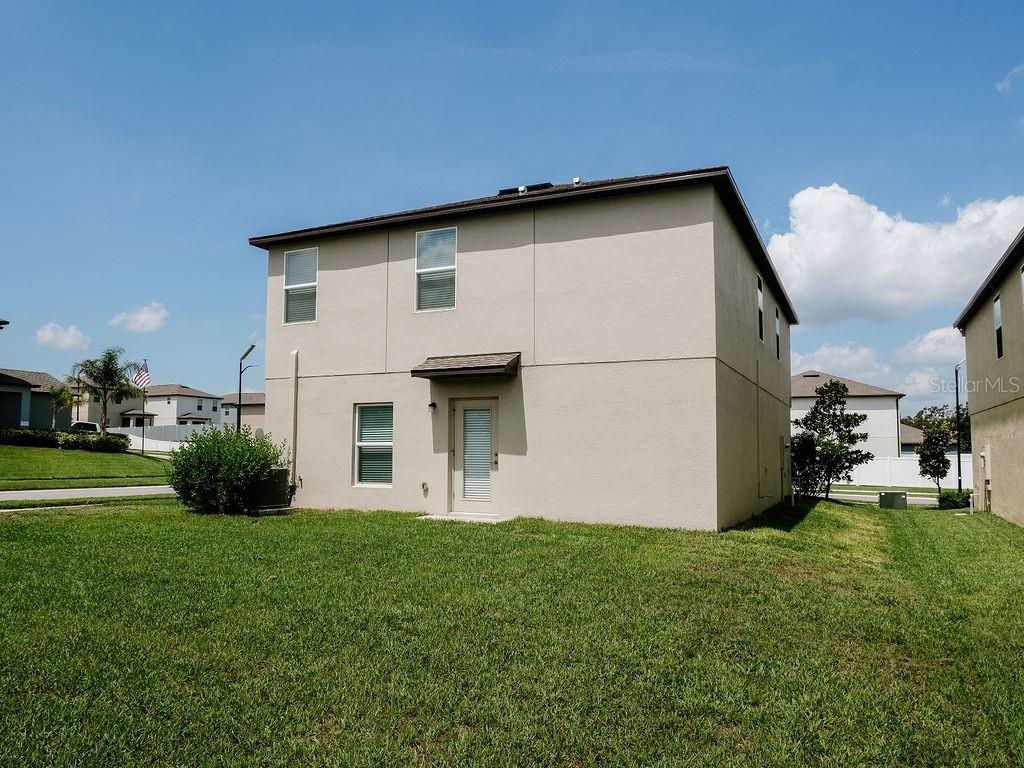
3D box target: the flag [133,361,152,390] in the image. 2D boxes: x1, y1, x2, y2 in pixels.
[{"bbox_3d":[-23.221,-0.533,44.500,1.130,1.850,0.350,3,-5,-27],"label":"flag"}]

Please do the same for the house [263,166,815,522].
[{"bbox_3d":[2.380,-0.731,20.683,10.216,8.107,16.544,-2,-5,25],"label":"house"}]

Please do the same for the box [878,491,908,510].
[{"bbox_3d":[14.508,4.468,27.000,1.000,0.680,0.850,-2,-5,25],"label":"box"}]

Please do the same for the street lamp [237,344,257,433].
[{"bbox_3d":[-16.019,1.484,43.000,1.250,7.700,0.650,2,-5,-20],"label":"street lamp"}]

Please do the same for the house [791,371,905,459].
[{"bbox_3d":[23.929,3.232,57.123,10.200,7.922,16.000,-1,-5,16],"label":"house"}]

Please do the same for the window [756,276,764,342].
[{"bbox_3d":[6.284,-1.853,17.862,0.120,1.600,0.930,-2,-5,25],"label":"window"}]

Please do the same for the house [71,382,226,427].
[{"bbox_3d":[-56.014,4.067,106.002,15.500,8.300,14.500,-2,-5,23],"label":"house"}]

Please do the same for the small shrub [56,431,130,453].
[{"bbox_3d":[-24.756,3.401,42.000,4.400,1.200,1.500,2,-5,-17],"label":"small shrub"}]

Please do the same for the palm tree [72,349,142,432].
[{"bbox_3d":[-25.478,0.877,44.500,4.350,6.400,4.350,3,-5,-30],"label":"palm tree"}]

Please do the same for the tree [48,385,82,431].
[{"bbox_3d":[-27.985,2.006,44.500,2.100,3.900,2.100,3,-5,-30],"label":"tree"}]

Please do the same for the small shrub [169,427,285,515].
[{"bbox_3d":[-5.931,1.776,14.750,2.350,1.850,2.100,2,-5,-21],"label":"small shrub"}]

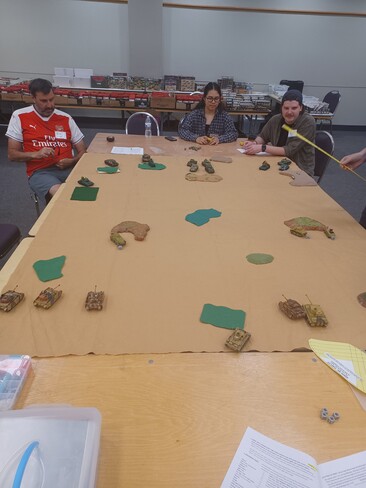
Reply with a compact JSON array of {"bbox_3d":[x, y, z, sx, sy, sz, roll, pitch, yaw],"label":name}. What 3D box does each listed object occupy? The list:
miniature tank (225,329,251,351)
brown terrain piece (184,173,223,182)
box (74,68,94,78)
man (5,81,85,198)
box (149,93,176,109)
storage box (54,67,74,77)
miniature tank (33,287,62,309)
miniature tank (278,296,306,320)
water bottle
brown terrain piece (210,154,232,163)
[{"bbox_3d":[0.189,0.310,1.172,0.051,0.037,0.090,22,35,31],"label":"miniature tank"},{"bbox_3d":[0.161,-0.504,2.673,0.285,0.014,0.155,3,30,1],"label":"brown terrain piece"},{"bbox_3d":[-1.853,-3.211,6.627,0.345,0.150,0.270,0,30,-4],"label":"box"},{"bbox_3d":[-1.135,-0.676,2.994,0.570,1.320,0.680,-17,35,-30],"label":"man"},{"bbox_3d":[-0.299,-2.167,5.338,0.380,0.175,0.300,0,30,-4],"label":"box"},{"bbox_3d":[-2.207,-3.218,6.599,0.340,0.150,0.270,0,30,-4],"label":"storage box"},{"bbox_3d":[-0.524,0.202,1.369,0.059,0.044,0.100,15,32,20],"label":"miniature tank"},{"bbox_3d":[0.423,0.246,1.372,0.059,0.044,0.100,-10,32,-20],"label":"miniature tank"},{"bbox_3d":[-0.360,-1.221,3.670,0.067,0.208,0.067,0,30,-4],"label":"water bottle"},{"bbox_3d":[0.342,-0.746,3.106,0.200,0.013,0.130,7,30,8],"label":"brown terrain piece"}]

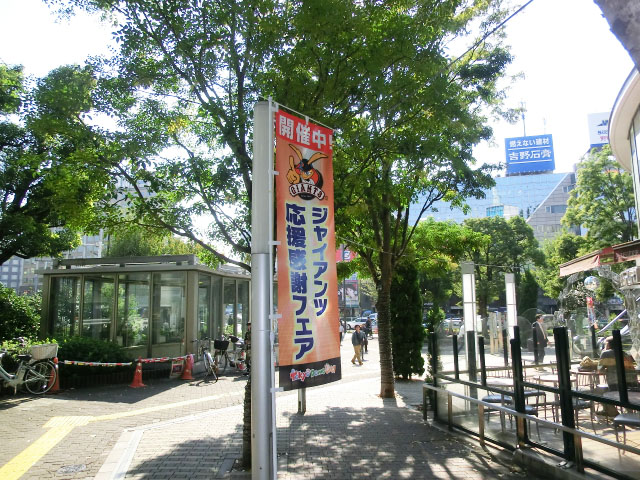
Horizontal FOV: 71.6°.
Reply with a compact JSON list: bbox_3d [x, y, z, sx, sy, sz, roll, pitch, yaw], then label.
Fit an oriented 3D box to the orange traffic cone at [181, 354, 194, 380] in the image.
[{"bbox_3d":[-3.704,3.565,12.450,0.370,0.700,0.370,-1,-8,0],"label":"orange traffic cone"}]

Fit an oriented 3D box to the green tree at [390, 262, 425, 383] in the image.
[{"bbox_3d":[2.524,2.312,12.800,0.930,3.337,0.930,-1,-8,0],"label":"green tree"}]

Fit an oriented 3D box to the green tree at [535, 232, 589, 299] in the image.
[{"bbox_3d":[17.961,3.281,33.000,4.300,7.778,4.300,-1,-8,0],"label":"green tree"}]

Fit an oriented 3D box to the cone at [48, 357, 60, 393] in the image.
[{"bbox_3d":[-5.375,2.734,9.000,0.370,0.700,0.370,-1,-8,0],"label":"cone"}]

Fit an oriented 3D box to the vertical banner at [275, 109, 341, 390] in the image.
[{"bbox_3d":[-0.070,0.048,3.010,0.040,1.800,0.590,-9,-11,42],"label":"vertical banner"}]

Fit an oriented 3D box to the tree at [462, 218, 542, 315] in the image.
[{"bbox_3d":[11.264,2.382,28.000,5.600,7.872,5.400,-1,-8,0],"label":"tree"}]

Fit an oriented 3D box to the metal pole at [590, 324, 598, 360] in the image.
[{"bbox_3d":[5.373,1.993,8.700,0.090,0.643,0.090,-1,-8,0],"label":"metal pole"}]

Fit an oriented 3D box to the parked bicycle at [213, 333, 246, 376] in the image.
[{"bbox_3d":[-2.547,3.239,12.700,0.550,1.030,1.680,-3,-8,11],"label":"parked bicycle"}]

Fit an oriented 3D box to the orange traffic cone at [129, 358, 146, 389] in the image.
[{"bbox_3d":[-4.234,3.073,10.350,0.380,0.700,0.380,-1,-8,0],"label":"orange traffic cone"}]

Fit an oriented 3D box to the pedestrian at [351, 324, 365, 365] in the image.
[{"bbox_3d":[1.632,4.576,19.313,0.500,1.680,0.450,4,-10,-30],"label":"pedestrian"}]

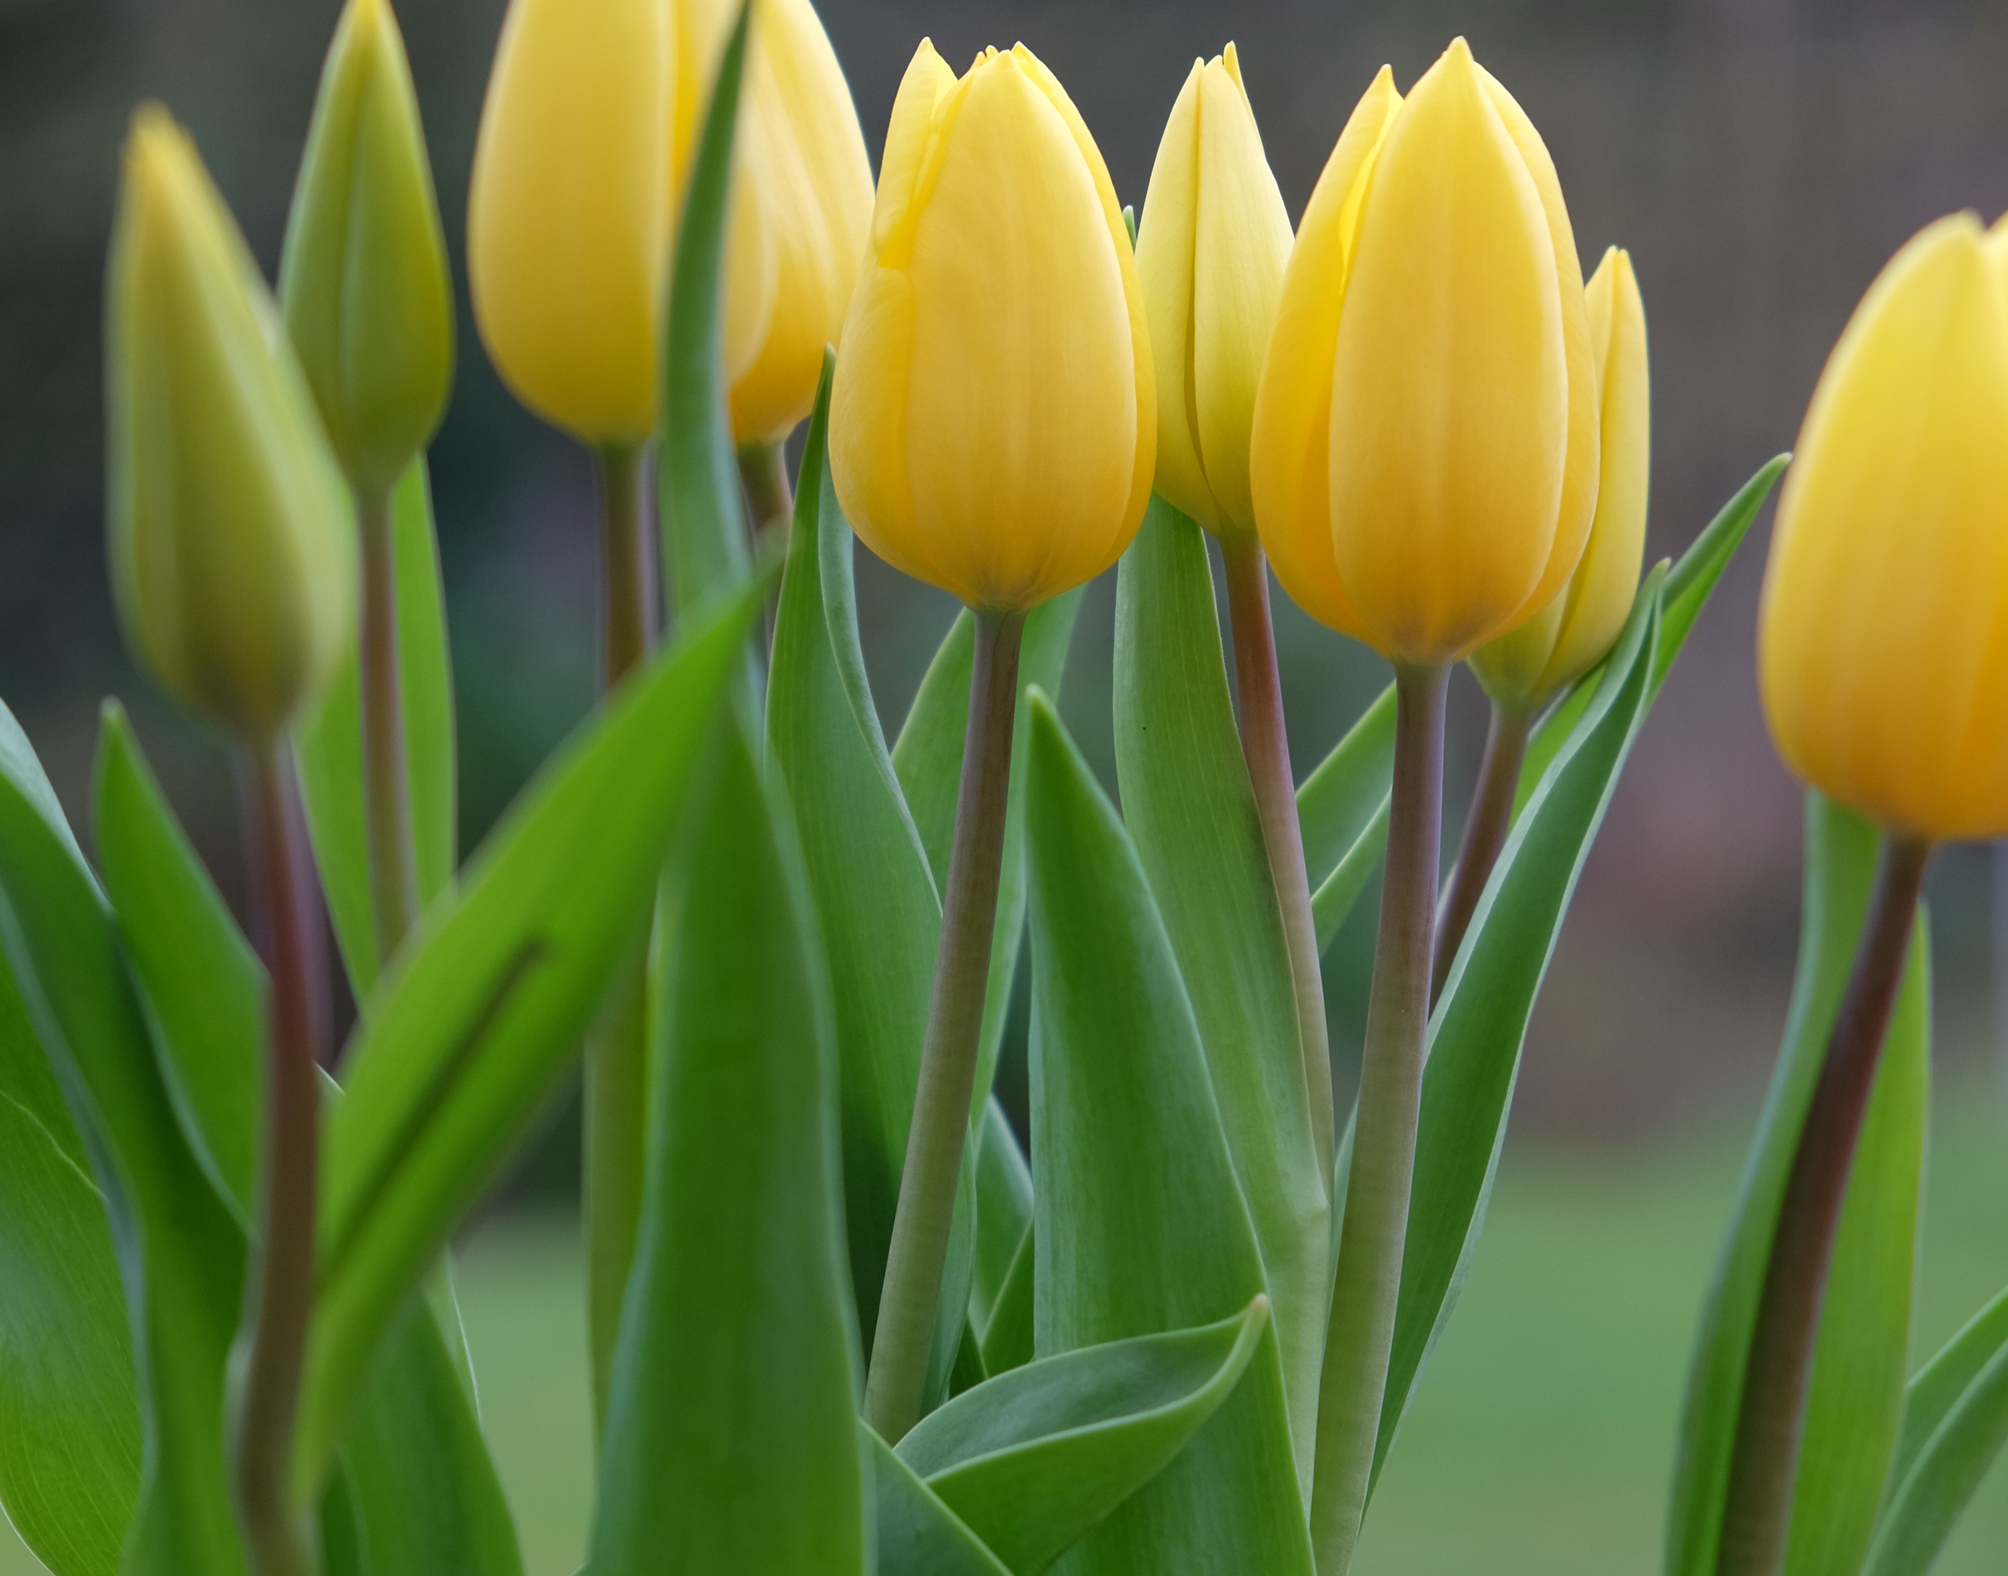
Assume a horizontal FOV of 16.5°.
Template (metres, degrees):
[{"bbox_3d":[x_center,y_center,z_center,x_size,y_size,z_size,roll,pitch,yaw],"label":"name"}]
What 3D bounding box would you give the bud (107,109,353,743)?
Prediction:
[{"bbox_3d":[-0.069,-0.032,0.615,0.020,0.056,0.021,-9,1,0],"label":"bud"}]

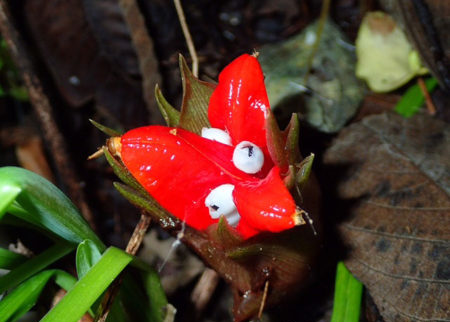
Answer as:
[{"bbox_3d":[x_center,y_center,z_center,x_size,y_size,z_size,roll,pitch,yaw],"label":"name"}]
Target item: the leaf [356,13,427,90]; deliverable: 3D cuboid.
[{"bbox_3d":[0.070,-0.046,0.292,0.032,0.010,0.039,-3,53,-2],"label":"leaf"}]

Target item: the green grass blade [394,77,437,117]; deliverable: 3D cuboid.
[{"bbox_3d":[0.078,-0.026,0.280,0.025,0.005,0.010,-36,61,-24],"label":"green grass blade"}]

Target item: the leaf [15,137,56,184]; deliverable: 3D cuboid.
[{"bbox_3d":[-0.070,0.000,0.255,0.011,0.006,0.023,-33,60,-22],"label":"leaf"}]

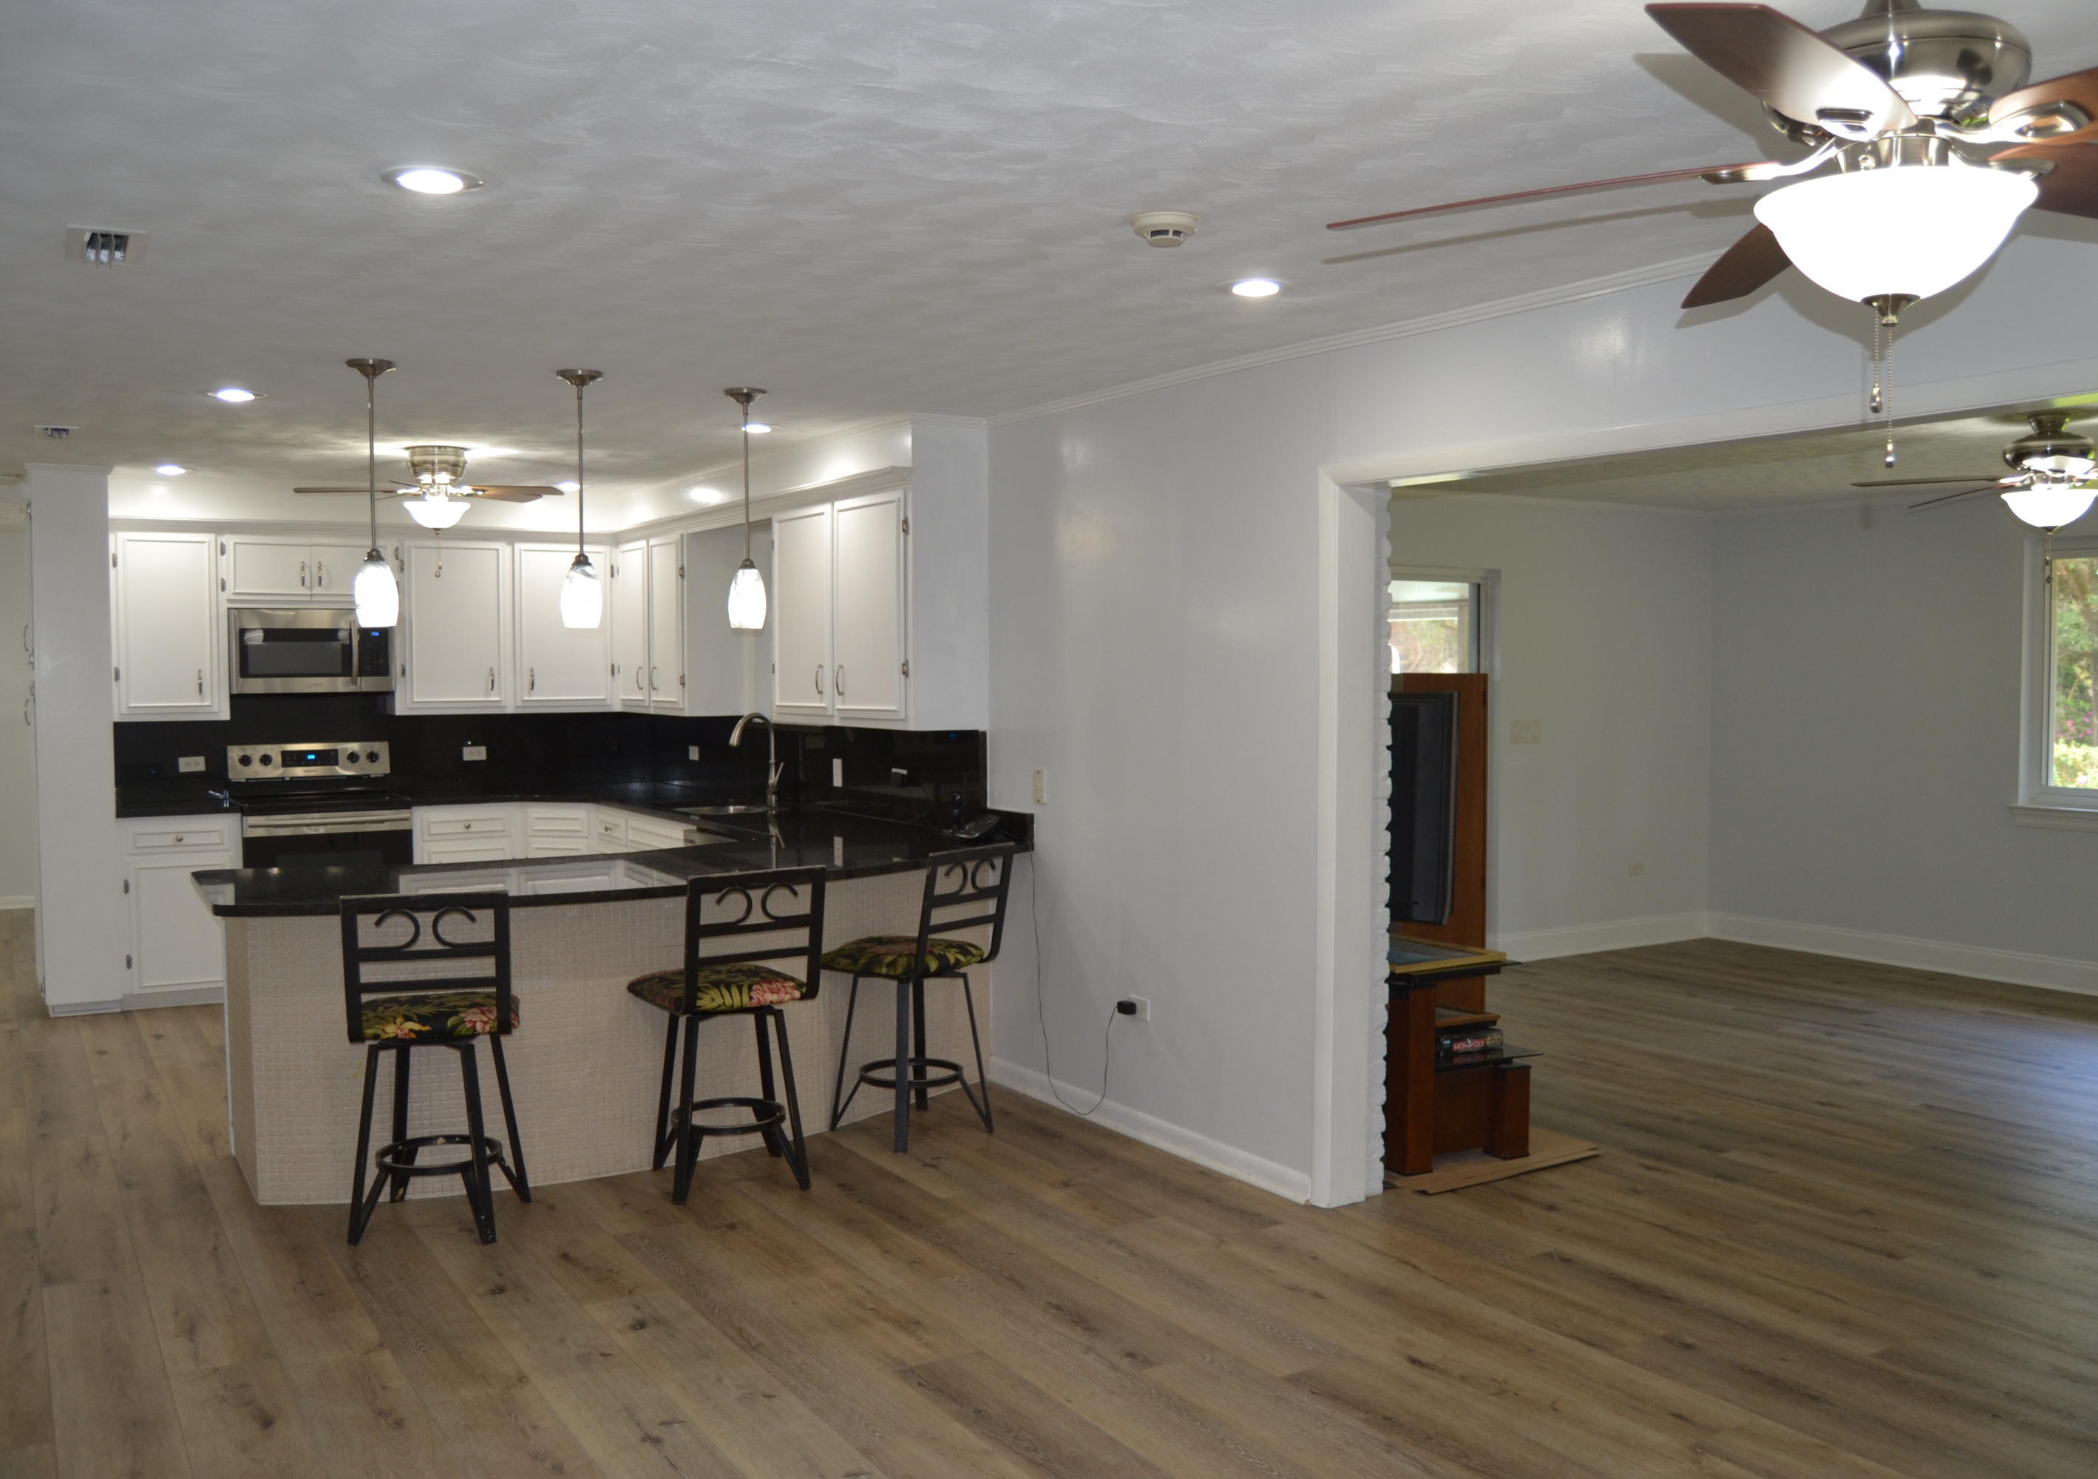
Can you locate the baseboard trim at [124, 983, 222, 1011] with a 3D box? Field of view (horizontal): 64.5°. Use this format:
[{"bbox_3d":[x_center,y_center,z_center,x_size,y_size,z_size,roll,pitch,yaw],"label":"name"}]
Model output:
[{"bbox_3d":[-4.016,1.192,7.699,0.480,0.092,0.022,-2,3,-34],"label":"baseboard trim"}]

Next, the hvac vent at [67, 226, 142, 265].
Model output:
[{"bbox_3d":[-1.997,-1.033,3.482,0.150,0.020,0.340,-2,3,-33],"label":"hvac vent"}]

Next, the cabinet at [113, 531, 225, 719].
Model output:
[{"bbox_3d":[-4.237,-0.538,7.993,0.475,0.887,0.335,-2,3,-34],"label":"cabinet"}]

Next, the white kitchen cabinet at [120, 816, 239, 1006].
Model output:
[{"bbox_3d":[-4.116,0.794,7.848,0.492,0.875,0.600,-2,3,-33],"label":"white kitchen cabinet"}]

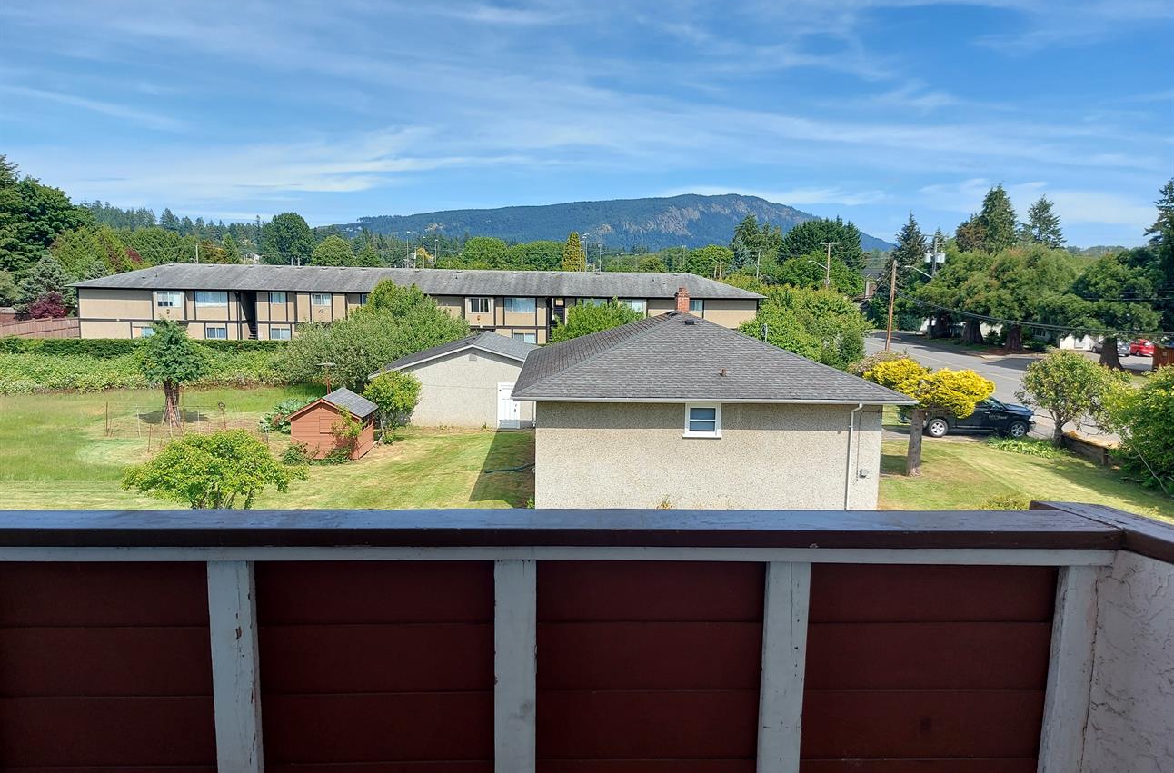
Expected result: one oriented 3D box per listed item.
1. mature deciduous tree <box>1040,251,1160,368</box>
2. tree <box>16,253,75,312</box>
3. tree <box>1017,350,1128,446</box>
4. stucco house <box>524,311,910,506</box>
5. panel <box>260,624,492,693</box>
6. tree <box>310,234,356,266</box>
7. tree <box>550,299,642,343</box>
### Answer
[{"bbox_3d":[41.444,-6.159,65.698,8.206,9.528,9.300,6,9,32],"label":"mature deciduous tree"},{"bbox_3d":[-56.853,-9.635,85.573,6.360,8.680,6.360,1,7,0],"label":"tree"},{"bbox_3d":[20.589,0.512,34.549,4.030,4.185,4.200,5,9,31],"label":"tree"},{"bbox_3d":[3.327,0.154,29.370,11.016,5.850,14.125,1,8,-1],"label":"stucco house"},{"bbox_3d":[-0.467,0.606,1.822,0.520,0.164,0.022,1,7,-2],"label":"panel"},{"bbox_3d":[-41.772,-18.046,133.870,7.690,13.630,7.690,1,7,0],"label":"tree"},{"bbox_3d":[0.527,-2.649,50.065,6.000,5.450,6.000,1,7,0],"label":"tree"}]

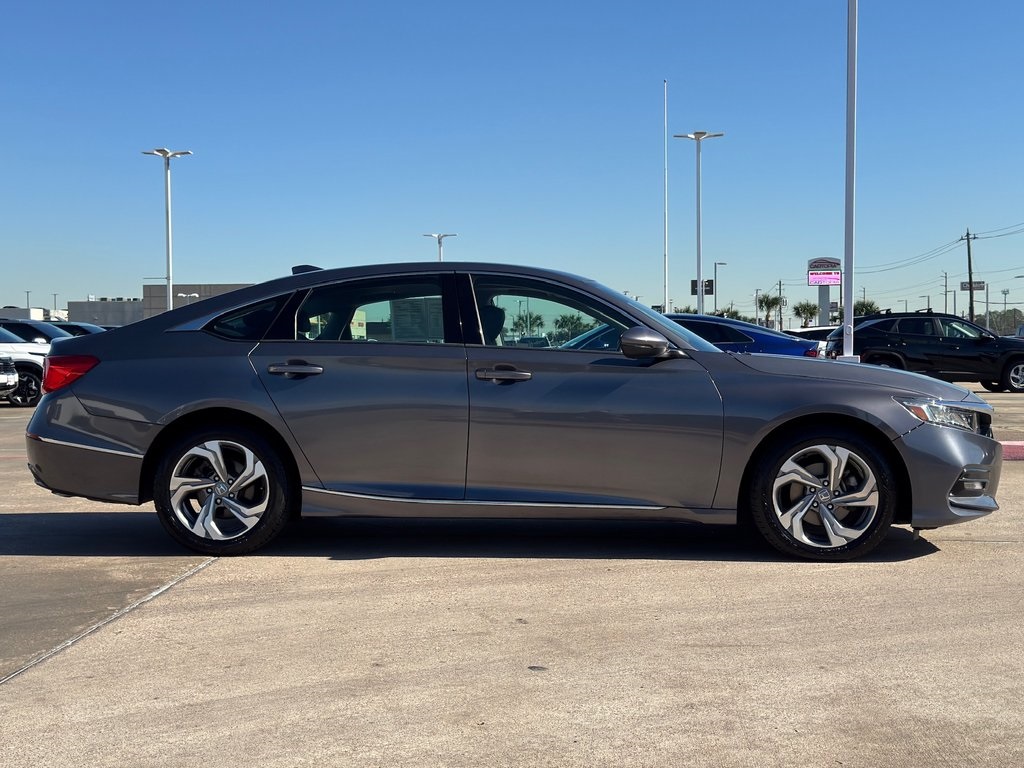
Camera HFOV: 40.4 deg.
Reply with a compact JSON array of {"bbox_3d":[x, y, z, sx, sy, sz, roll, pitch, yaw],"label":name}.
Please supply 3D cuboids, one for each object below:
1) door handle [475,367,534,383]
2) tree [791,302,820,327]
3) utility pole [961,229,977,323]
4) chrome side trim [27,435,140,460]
[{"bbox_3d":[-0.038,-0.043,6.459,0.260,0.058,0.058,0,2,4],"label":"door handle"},{"bbox_3d":[27.491,-5.283,130.000,2.500,4.800,2.500,0,2,0],"label":"tree"},{"bbox_3d":[42.212,-8.792,128.000,1.450,11.400,0.400,-2,2,0],"label":"utility pole"},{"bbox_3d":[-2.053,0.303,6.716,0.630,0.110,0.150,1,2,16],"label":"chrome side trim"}]

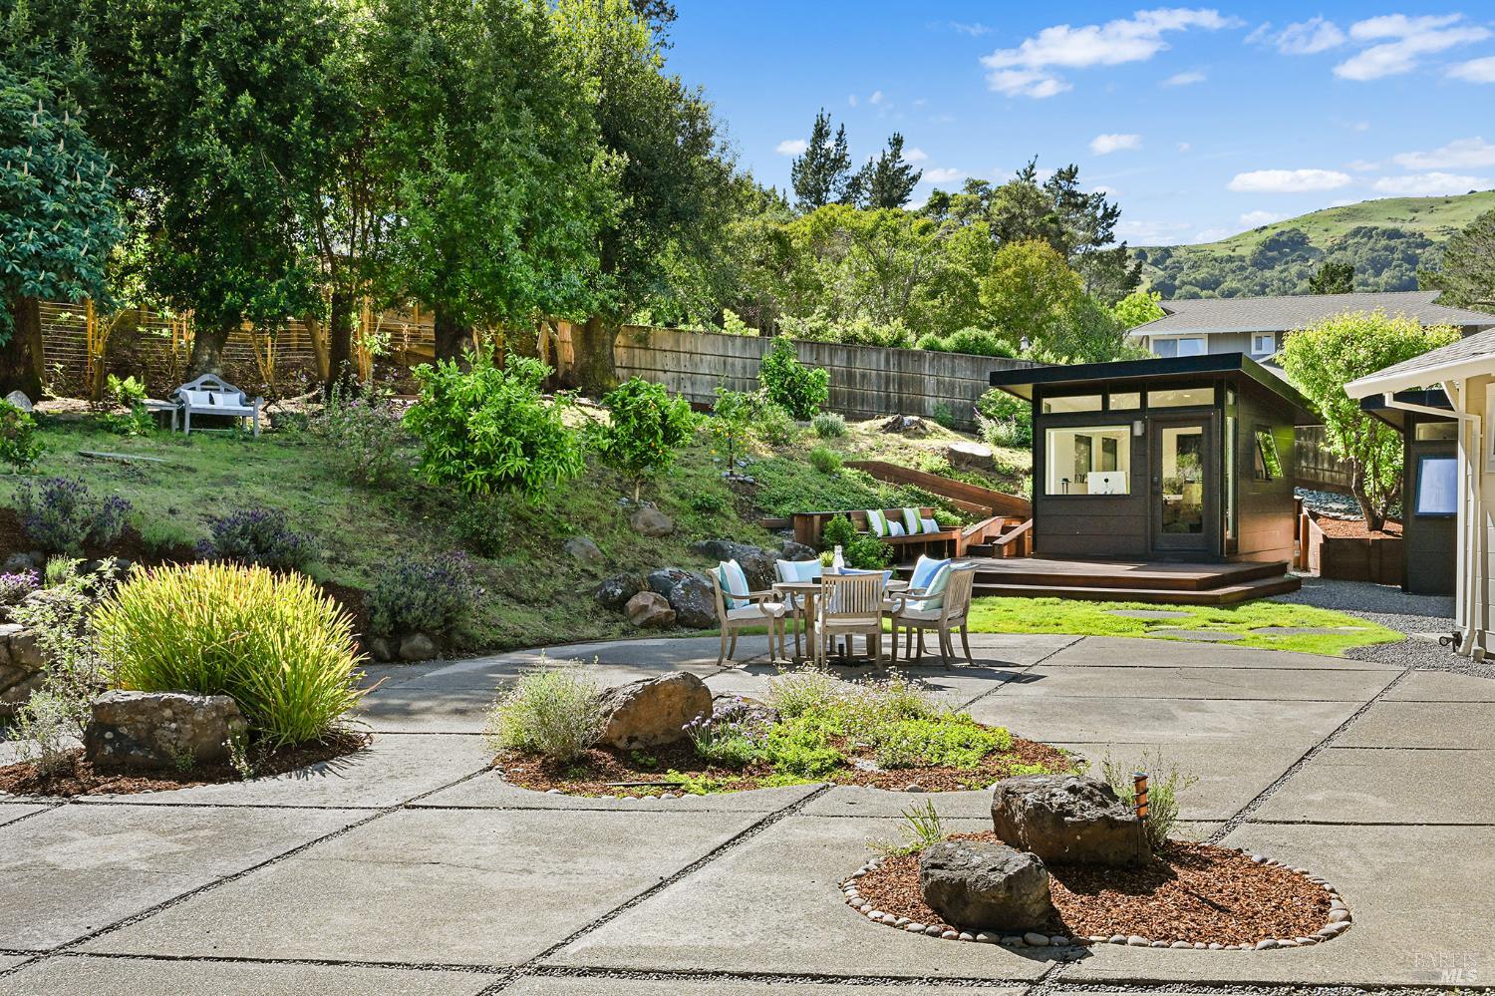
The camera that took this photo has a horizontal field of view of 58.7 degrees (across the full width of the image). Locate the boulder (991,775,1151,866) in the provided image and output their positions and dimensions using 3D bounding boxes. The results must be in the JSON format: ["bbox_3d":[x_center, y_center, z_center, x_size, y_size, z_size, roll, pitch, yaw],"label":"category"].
[{"bbox_3d":[1.405,1.397,5.803,0.660,0.300,0.460,0,0,6],"label":"boulder"}]

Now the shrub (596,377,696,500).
[{"bbox_3d":[-1.454,-0.844,19.000,1.420,1.780,1.400,0,0,-4],"label":"shrub"}]

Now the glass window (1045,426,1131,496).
[{"bbox_3d":[5.538,-0.598,21.600,1.470,1.120,0.080,0,0,38],"label":"glass window"}]

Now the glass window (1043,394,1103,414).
[{"bbox_3d":[5.126,-1.465,20.897,0.970,0.260,0.060,0,0,35],"label":"glass window"}]

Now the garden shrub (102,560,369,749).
[{"bbox_3d":[-3.494,0.994,9.000,1.750,1.130,1.600,0,0,0],"label":"garden shrub"}]

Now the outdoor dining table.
[{"bbox_3d":[0.898,1.182,12.903,1.280,0.730,1.280,0,0,0],"label":"outdoor dining table"}]

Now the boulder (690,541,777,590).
[{"bbox_3d":[-0.188,0.880,17.100,1.100,0.700,0.800,0,0,0],"label":"boulder"}]

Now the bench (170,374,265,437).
[{"bbox_3d":[-8.763,-1.539,22.000,1.380,1.020,0.650,0,0,-41],"label":"bench"}]

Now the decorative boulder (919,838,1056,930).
[{"bbox_3d":[0.885,1.414,4.903,0.490,0.270,0.380,0,0,9],"label":"decorative boulder"}]

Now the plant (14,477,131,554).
[{"bbox_3d":[-6.207,0.161,12.200,1.000,0.710,0.880,0,0,-27],"label":"plant"}]

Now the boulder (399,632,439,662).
[{"bbox_3d":[-3.144,1.430,12.703,0.380,0.300,0.320,0,0,-11],"label":"boulder"}]

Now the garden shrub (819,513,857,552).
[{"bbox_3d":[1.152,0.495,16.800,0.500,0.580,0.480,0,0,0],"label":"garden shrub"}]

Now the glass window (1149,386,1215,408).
[{"bbox_3d":[7.067,-1.638,21.600,1.080,0.290,0.070,0,0,33],"label":"glass window"}]

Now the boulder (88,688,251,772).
[{"bbox_3d":[-3.437,1.371,7.850,0.900,0.420,0.550,0,0,-12],"label":"boulder"}]

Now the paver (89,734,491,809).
[{"bbox_3d":[-2.300,1.565,7.620,2.100,0.100,2.050,0,0,4],"label":"paver"}]

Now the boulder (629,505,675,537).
[{"bbox_3d":[-1.284,0.321,17.800,0.600,0.420,0.500,0,0,-4],"label":"boulder"}]

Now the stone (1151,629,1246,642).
[{"bbox_3d":[4.923,1.501,14.500,1.060,0.060,0.820,0,0,0],"label":"stone"}]

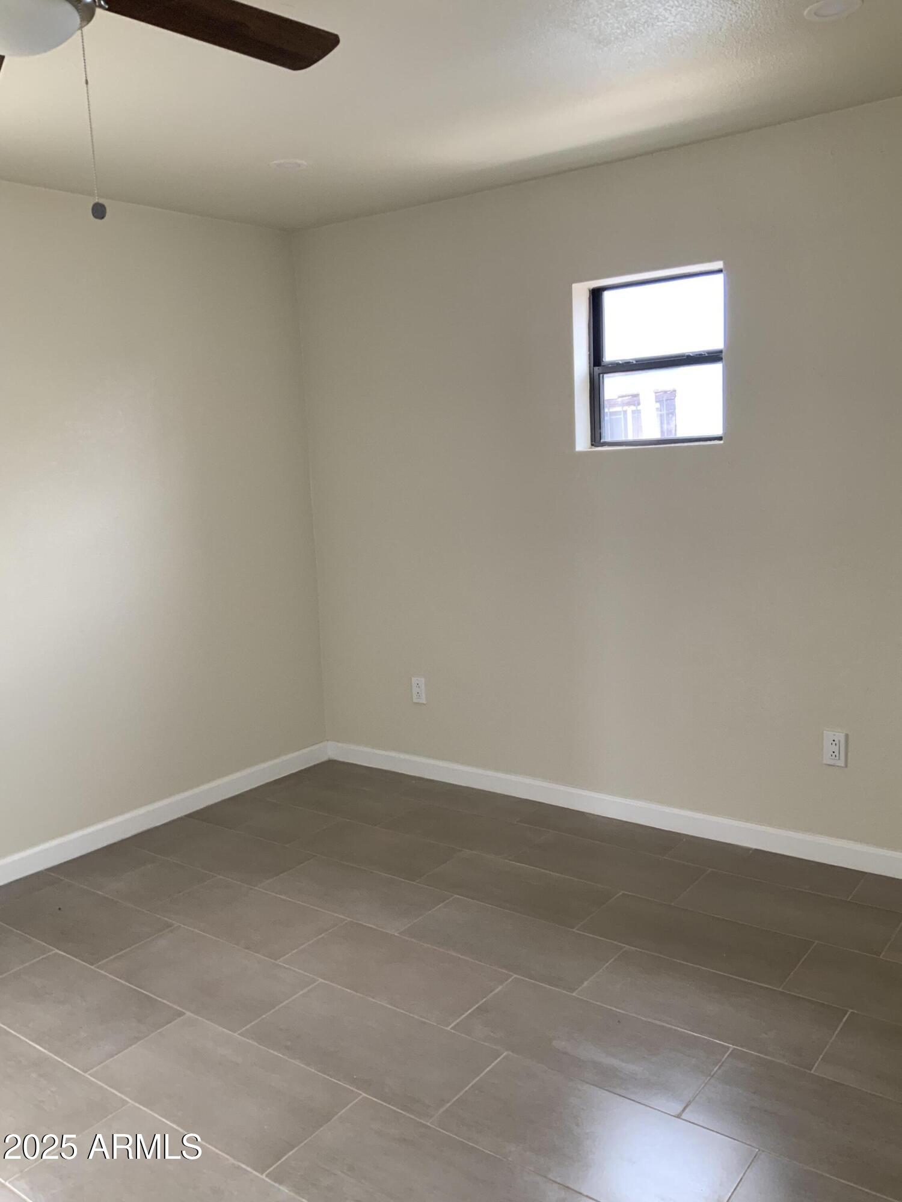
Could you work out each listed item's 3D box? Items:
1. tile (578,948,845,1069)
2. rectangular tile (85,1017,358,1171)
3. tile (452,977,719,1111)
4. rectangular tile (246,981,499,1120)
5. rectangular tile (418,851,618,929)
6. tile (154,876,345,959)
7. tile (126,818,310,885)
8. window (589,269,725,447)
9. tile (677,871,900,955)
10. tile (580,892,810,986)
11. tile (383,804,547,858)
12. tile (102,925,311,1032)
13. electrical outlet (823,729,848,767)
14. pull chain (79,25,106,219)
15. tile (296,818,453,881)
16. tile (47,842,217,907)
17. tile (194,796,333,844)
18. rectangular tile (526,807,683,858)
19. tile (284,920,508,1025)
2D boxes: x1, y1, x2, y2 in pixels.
[{"bbox_3d":[0.664,1.038,2.591,0.611,0.010,0.306,4,11,37],"label":"tile"},{"bbox_3d":[-0.532,1.129,2.345,0.610,0.010,0.304,4,11,36],"label":"rectangular tile"},{"bbox_3d":[0.333,1.074,2.461,0.610,0.010,0.304,4,11,36],"label":"tile"},{"bbox_3d":[-0.202,1.092,2.474,0.611,0.010,0.306,4,11,37],"label":"rectangular tile"},{"bbox_3d":[0.217,0.944,3.305,0.611,0.010,0.306,4,11,37],"label":"rectangular tile"},{"bbox_3d":[-0.651,1.000,3.188,0.610,0.010,0.304,4,11,36],"label":"tile"},{"bbox_3d":[-0.811,0.927,3.685,0.610,0.010,0.304,4,11,36],"label":"tile"},{"bbox_3d":[0.762,-0.851,3.618,0.554,0.580,0.070,4,11,36],"label":"window"},{"bbox_3d":[1.030,0.945,3.081,0.611,0.010,0.306,4,11,37],"label":"tile"},{"bbox_3d":[0.708,0.982,2.940,0.610,0.010,0.304,4,11,36],"label":"tile"},{"bbox_3d":[0.048,0.872,3.812,0.611,0.010,0.306,4,11,37],"label":"tile"},{"bbox_3d":[-0.693,1.055,2.840,0.611,0.010,0.306,4,11,37],"label":"tile"},{"bbox_3d":[1.269,0.490,3.329,0.070,0.114,0.008,4,11,37],"label":"electrical outlet"},{"bbox_3d":[-0.554,-0.733,1.551,0.022,0.276,0.022,4,11,37],"label":"pull chain"},{"bbox_3d":[-0.277,0.907,3.667,0.610,0.010,0.304,4,11,36],"label":"tile"},{"bbox_3d":[-1.128,0.963,3.545,0.576,0.010,0.306,4,11,37],"label":"tile"},{"bbox_3d":[-0.755,0.871,4.029,0.585,0.010,0.306,4,11,37],"label":"tile"},{"bbox_3d":[0.569,0.857,3.764,0.611,0.010,0.238,4,11,37],"label":"rectangular tile"},{"bbox_3d":[-0.159,1.037,2.825,0.610,0.010,0.304,4,11,36],"label":"tile"}]

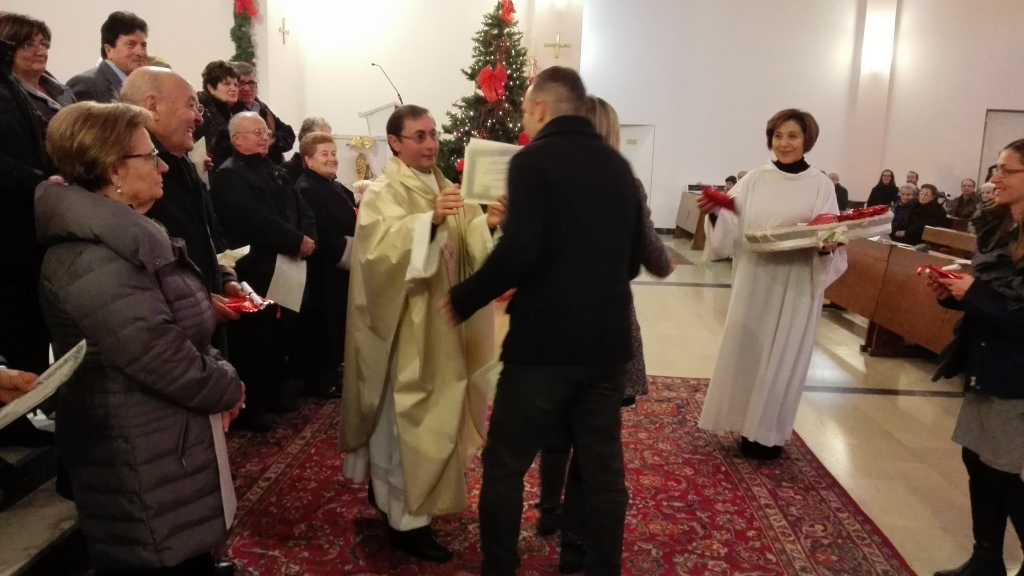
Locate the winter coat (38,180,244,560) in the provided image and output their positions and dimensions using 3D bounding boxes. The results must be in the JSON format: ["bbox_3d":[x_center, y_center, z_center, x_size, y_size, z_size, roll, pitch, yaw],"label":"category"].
[{"bbox_3d":[-0.936,0.186,1.948,0.460,0.895,0.540,-3,11,-23],"label":"winter coat"}]

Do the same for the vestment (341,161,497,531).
[{"bbox_3d":[-0.356,0.190,2.839,0.540,1.310,0.660,8,12,30],"label":"vestment"}]

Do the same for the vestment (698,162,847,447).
[{"bbox_3d":[1.292,0.081,3.755,0.700,1.360,0.500,6,11,23],"label":"vestment"}]

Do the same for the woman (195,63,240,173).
[{"bbox_3d":[-1.619,-0.402,4.152,0.380,1.580,0.500,6,11,24],"label":"woman"}]

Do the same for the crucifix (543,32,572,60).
[{"bbox_3d":[0.774,-4.137,12.972,0.480,0.460,0.040,2,10,0],"label":"crucifix"}]

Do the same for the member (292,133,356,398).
[{"bbox_3d":[-1.123,-0.132,4.546,0.370,1.560,0.490,10,13,40],"label":"member"}]

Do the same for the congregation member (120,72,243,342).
[{"bbox_3d":[-1.046,0.177,2.394,0.480,1.690,0.540,-1,10,-13],"label":"congregation member"}]

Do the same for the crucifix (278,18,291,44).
[{"bbox_3d":[-2.606,-2.935,8.700,0.035,0.285,0.300,2,10,2],"label":"crucifix"}]

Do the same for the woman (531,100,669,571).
[{"bbox_3d":[0.320,0.166,2.700,0.490,1.660,0.430,-4,11,-27],"label":"woman"}]

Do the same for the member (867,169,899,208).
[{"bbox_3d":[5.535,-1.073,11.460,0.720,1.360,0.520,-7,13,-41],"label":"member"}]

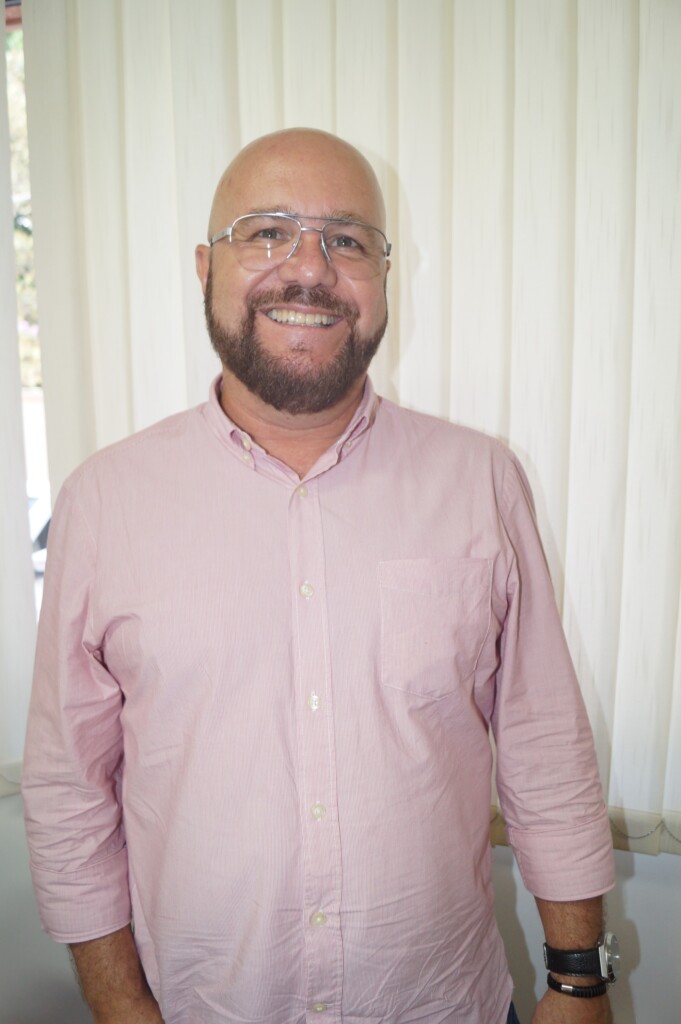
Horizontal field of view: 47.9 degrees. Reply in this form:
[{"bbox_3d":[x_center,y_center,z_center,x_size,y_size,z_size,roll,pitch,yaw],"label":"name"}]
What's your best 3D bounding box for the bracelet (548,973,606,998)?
[{"bbox_3d":[0.230,0.459,0.750,0.060,0.017,0.066,4,-16,1],"label":"bracelet"}]

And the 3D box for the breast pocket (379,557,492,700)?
[{"bbox_3d":[0.090,0.112,0.738,0.115,0.138,0.025,-1,2,-15],"label":"breast pocket"}]

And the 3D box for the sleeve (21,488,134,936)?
[{"bbox_3d":[-0.265,0.188,0.772,0.116,0.440,0.148,-1,-3,-6],"label":"sleeve"}]

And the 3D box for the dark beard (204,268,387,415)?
[{"bbox_3d":[-0.043,-0.161,0.727,0.170,0.142,0.105,2,7,-8],"label":"dark beard"}]

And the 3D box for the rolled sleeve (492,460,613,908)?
[{"bbox_3d":[0.214,0.164,0.797,0.118,0.435,0.145,-7,0,-6],"label":"rolled sleeve"}]

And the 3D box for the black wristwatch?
[{"bbox_3d":[0.236,0.439,0.757,0.068,0.048,0.066,-9,-18,28],"label":"black wristwatch"}]

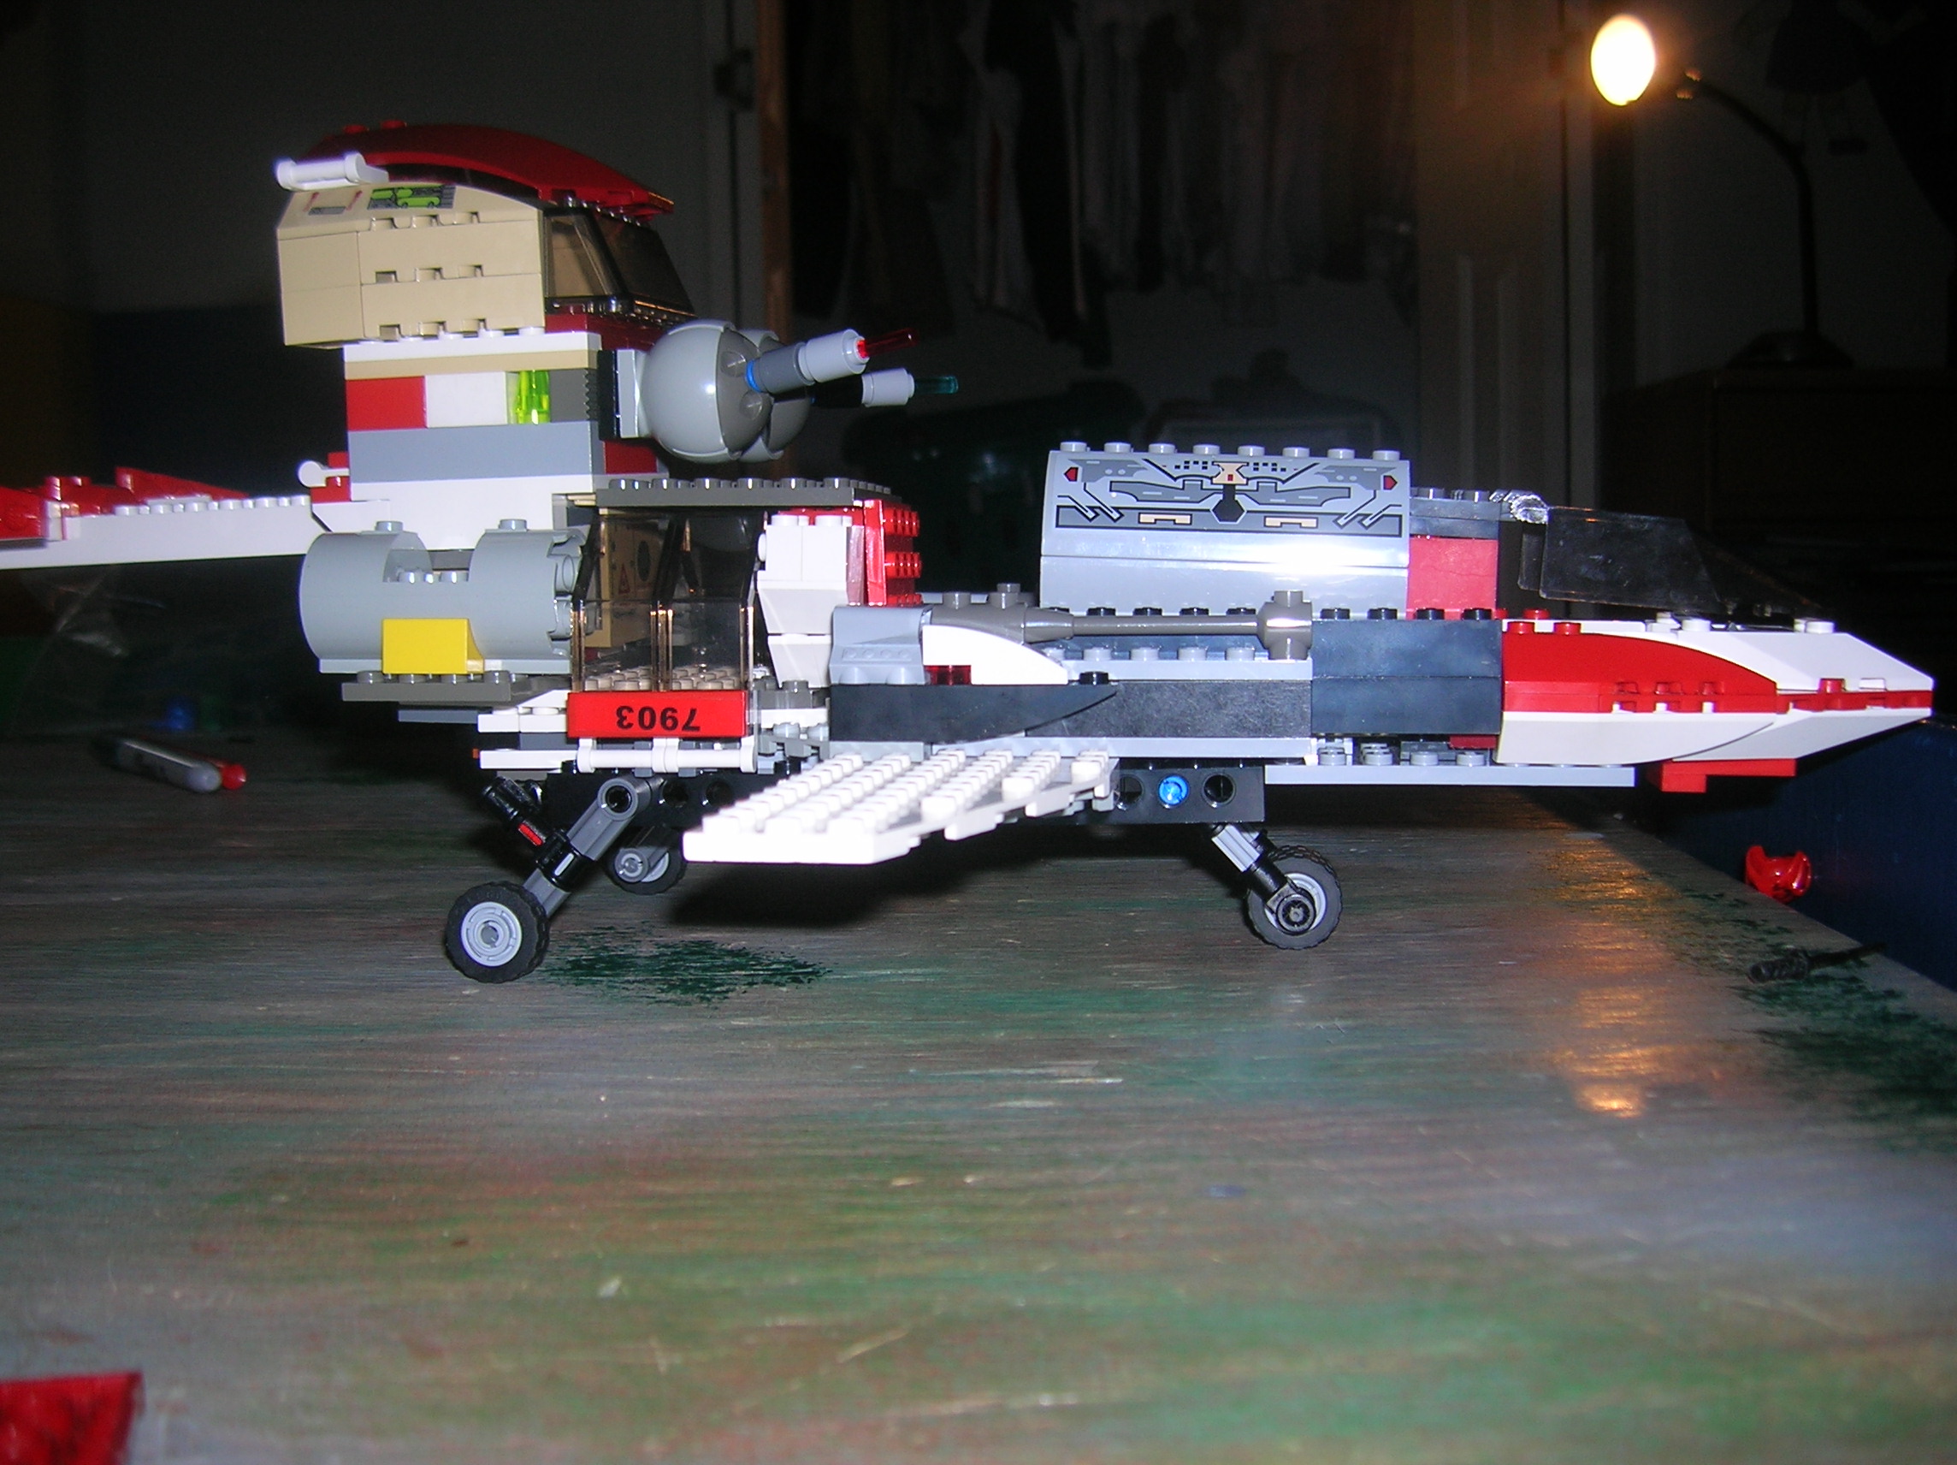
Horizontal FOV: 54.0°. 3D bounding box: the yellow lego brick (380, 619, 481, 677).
[{"bbox_3d":[-0.096,-0.015,0.340,0.016,0.010,0.008,0,5,8],"label":"yellow lego brick"}]

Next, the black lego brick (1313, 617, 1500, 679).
[{"bbox_3d":[0.073,-0.014,0.331,0.032,0.010,0.008,0,5,8],"label":"black lego brick"}]

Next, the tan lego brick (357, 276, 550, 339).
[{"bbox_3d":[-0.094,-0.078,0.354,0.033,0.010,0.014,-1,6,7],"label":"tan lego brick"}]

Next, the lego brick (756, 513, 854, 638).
[{"bbox_3d":[-0.030,-0.028,0.345,0.017,0.021,0.016,0,7,8],"label":"lego brick"}]

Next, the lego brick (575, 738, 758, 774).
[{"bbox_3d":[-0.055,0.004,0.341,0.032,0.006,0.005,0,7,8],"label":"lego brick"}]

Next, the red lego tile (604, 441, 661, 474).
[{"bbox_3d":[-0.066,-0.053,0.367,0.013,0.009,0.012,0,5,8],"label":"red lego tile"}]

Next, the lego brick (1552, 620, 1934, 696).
[{"bbox_3d":[0.136,-0.013,0.342,0.056,0.011,0.032,0,5,8],"label":"lego brick"}]

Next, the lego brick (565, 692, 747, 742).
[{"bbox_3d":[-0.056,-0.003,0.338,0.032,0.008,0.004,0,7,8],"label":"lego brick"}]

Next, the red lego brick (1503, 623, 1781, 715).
[{"bbox_3d":[0.114,-0.011,0.332,0.048,0.013,0.015,0,6,5],"label":"red lego brick"}]

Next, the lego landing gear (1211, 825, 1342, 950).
[{"bbox_3d":[0.055,0.028,0.356,0.024,0.025,0.020,0,5,8],"label":"lego landing gear"}]

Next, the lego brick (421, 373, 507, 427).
[{"bbox_3d":[-0.093,-0.062,0.358,0.016,0.010,0.009,0,5,10],"label":"lego brick"}]

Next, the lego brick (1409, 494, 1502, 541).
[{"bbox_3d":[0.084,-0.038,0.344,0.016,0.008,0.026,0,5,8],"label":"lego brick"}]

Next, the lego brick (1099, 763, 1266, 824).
[{"bbox_3d":[0.035,0.010,0.346,0.032,0.011,0.008,0,6,5],"label":"lego brick"}]

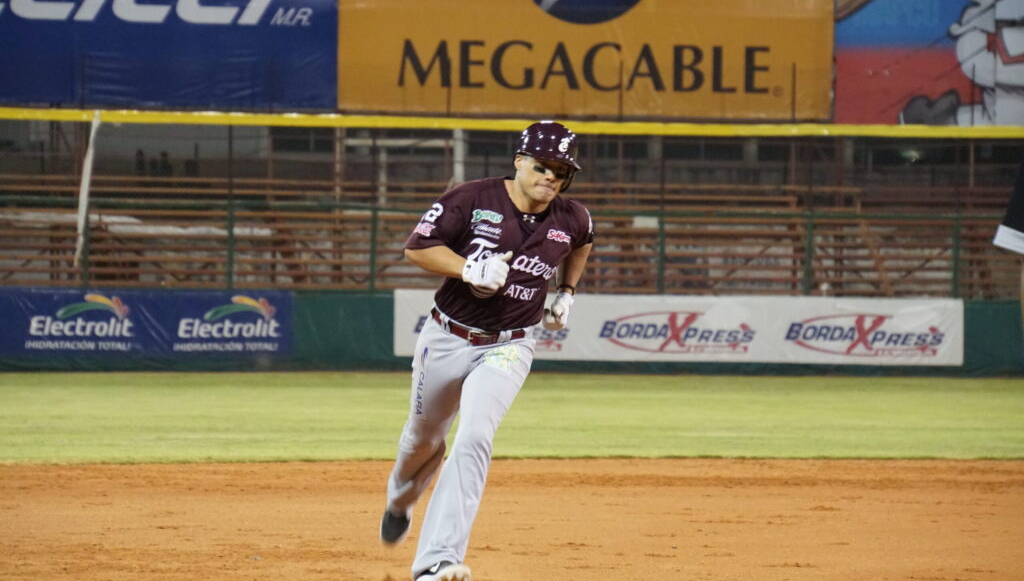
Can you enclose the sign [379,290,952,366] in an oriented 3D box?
[{"bbox_3d":[2.944,0.673,114.000,10.000,1.180,0.050,1,0,0],"label":"sign"}]

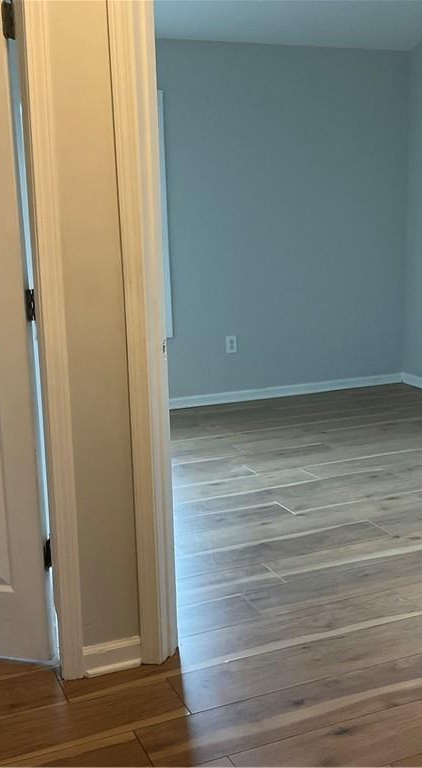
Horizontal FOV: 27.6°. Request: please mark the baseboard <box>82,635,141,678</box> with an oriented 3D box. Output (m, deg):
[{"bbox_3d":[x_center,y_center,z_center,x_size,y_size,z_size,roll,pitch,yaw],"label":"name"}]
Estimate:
[{"bbox_3d":[-0.288,0.789,2.483,0.173,0.086,0.023,-6,11,-22],"label":"baseboard"}]

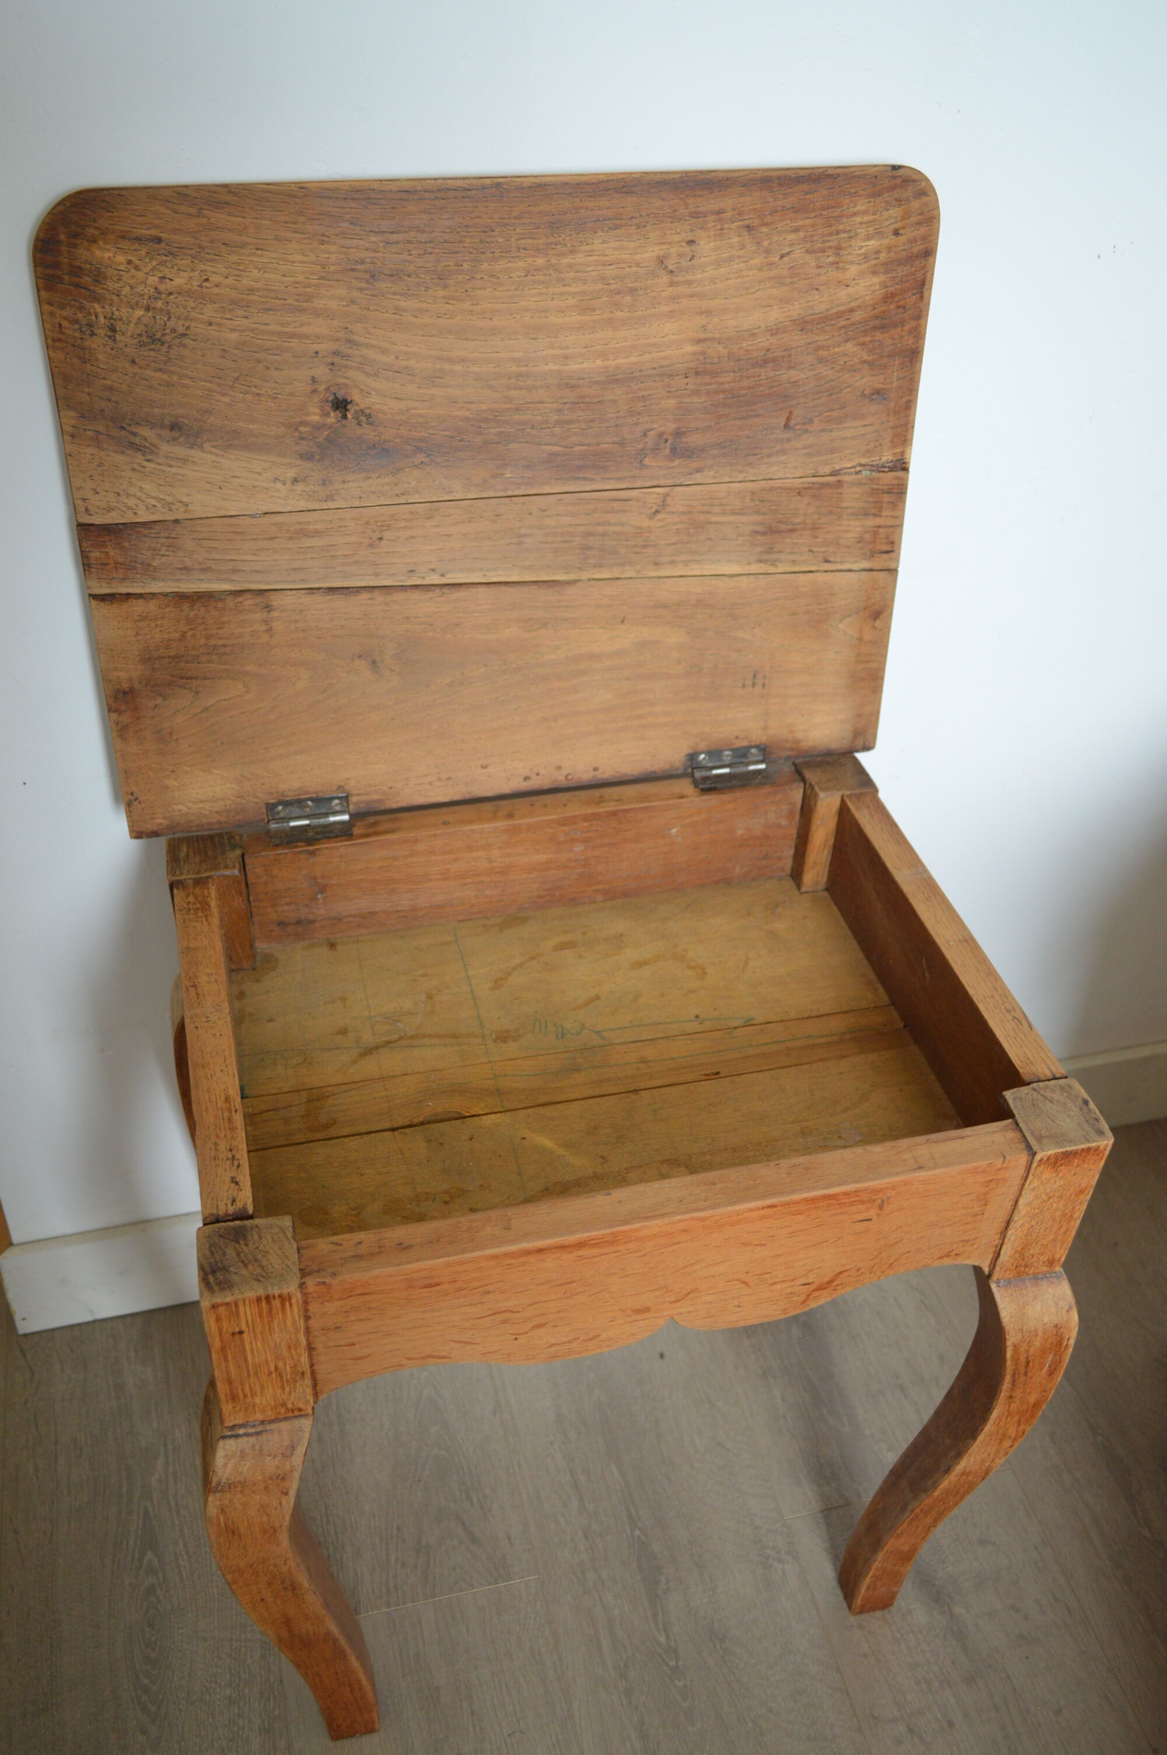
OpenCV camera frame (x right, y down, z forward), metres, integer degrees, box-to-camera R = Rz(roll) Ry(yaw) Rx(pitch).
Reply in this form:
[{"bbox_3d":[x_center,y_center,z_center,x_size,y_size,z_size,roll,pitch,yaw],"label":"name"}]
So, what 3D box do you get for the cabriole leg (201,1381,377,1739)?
[{"bbox_3d":[-0.174,0.423,0.971,0.082,0.407,0.068,-7,40,-12],"label":"cabriole leg"}]

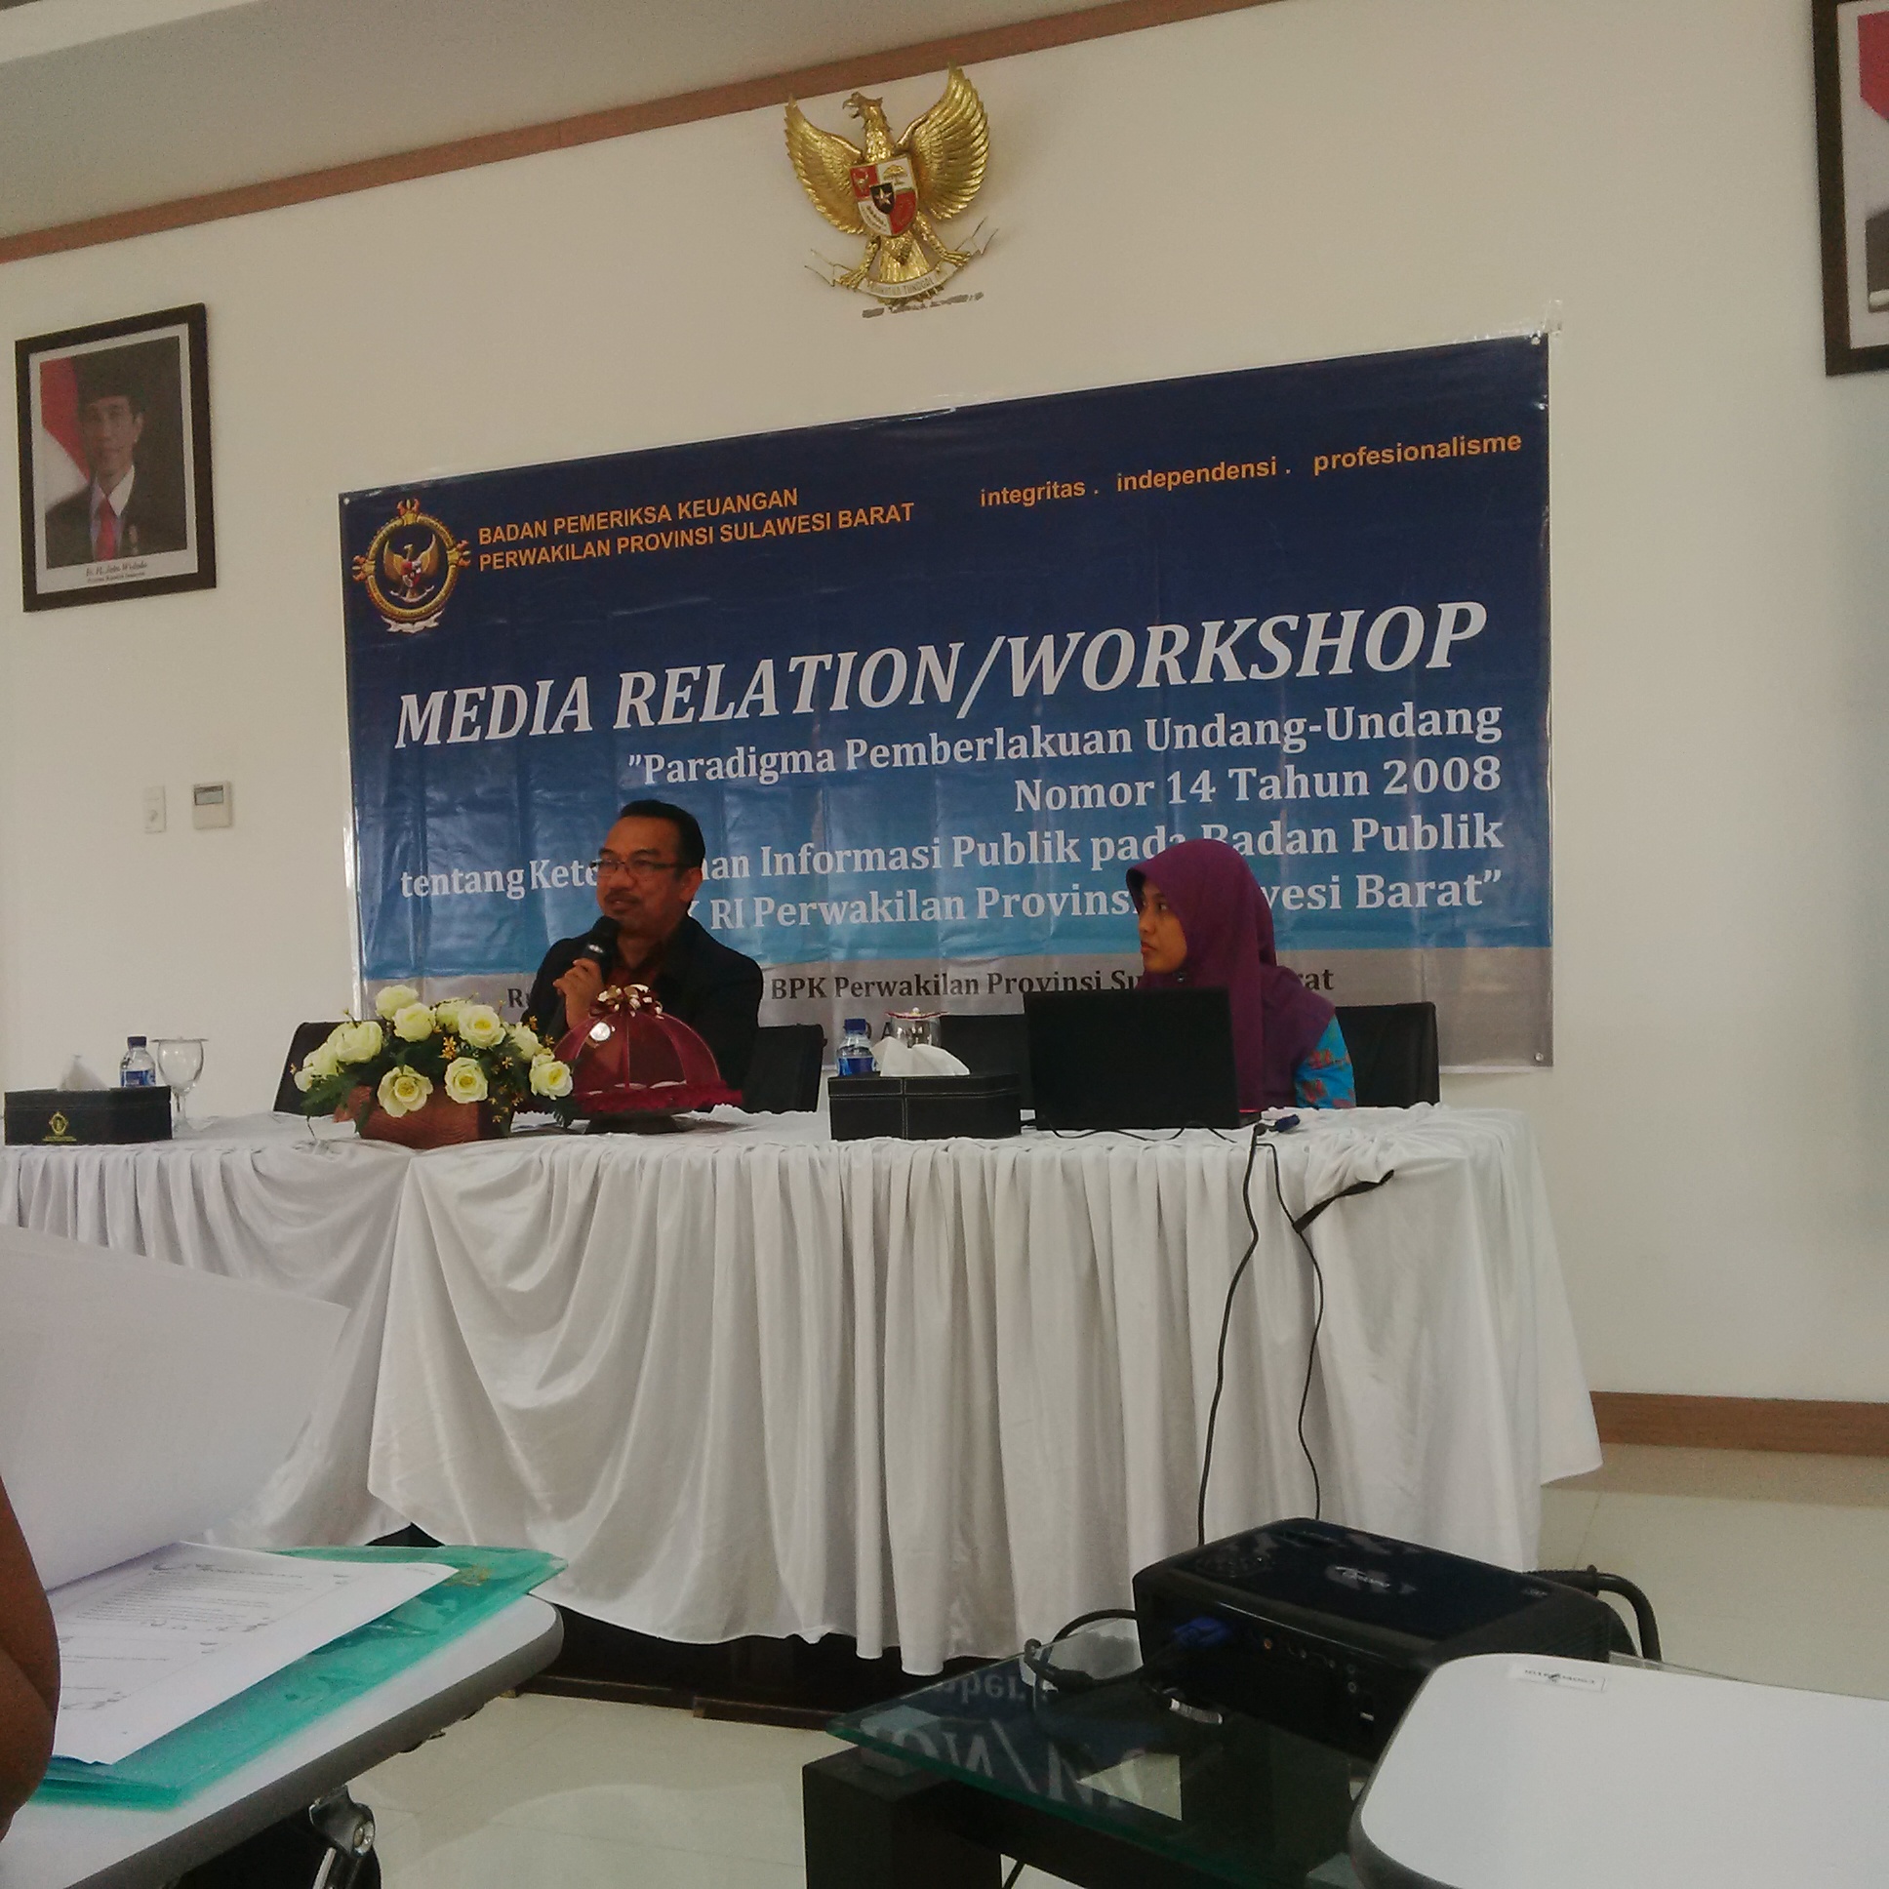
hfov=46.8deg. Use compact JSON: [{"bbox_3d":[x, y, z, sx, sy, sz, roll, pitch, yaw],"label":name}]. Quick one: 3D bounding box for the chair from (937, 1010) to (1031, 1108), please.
[{"bbox_3d":[0.080,0.583,3.690,0.480,0.900,0.560,-2,0,23],"label":"chair"}]

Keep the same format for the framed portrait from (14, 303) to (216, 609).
[{"bbox_3d":[-2.217,-1.280,5.778,0.655,0.738,0.035,-2,0,23],"label":"framed portrait"}]

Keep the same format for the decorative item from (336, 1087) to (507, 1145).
[{"bbox_3d":[-0.807,0.250,3.375,0.245,0.100,0.140,-2,0,23],"label":"decorative item"}]

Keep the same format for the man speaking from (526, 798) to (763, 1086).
[{"bbox_3d":[-0.559,0.399,3.921,0.520,1.318,0.700,-2,0,13],"label":"man speaking"}]

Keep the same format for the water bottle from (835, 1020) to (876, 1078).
[{"bbox_3d":[-0.131,0.193,3.260,0.057,0.165,0.057,-2,0,23],"label":"water bottle"}]

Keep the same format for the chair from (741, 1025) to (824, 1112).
[{"bbox_3d":[-0.535,0.602,3.929,0.480,0.900,0.560,-2,0,23],"label":"chair"}]

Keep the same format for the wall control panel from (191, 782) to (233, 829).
[{"bbox_3d":[-1.878,-0.356,5.602,0.123,0.115,0.020,-2,0,23],"label":"wall control panel"}]

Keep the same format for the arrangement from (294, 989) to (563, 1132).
[{"bbox_3d":[-0.800,0.181,3.431,0.430,0.243,0.310,-2,0,23],"label":"arrangement"}]

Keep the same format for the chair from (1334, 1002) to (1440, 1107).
[{"bbox_3d":[0.534,0.563,3.470,0.500,0.905,0.580,-2,0,16],"label":"chair"}]

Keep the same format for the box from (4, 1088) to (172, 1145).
[{"bbox_3d":[-1.412,0.283,3.600,0.236,0.086,0.124,-2,0,25],"label":"box"}]

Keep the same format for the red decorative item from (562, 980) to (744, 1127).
[{"bbox_3d":[-0.485,0.179,3.487,0.320,0.220,0.320,-2,0,0],"label":"red decorative item"}]

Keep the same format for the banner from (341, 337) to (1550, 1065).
[{"bbox_3d":[-0.144,-0.442,4.928,2.948,1.472,0.015,-2,0,23],"label":"banner"}]

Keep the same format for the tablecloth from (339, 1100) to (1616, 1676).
[{"bbox_3d":[0.060,0.609,3.178,1.630,0.693,0.740,-2,0,23],"label":"tablecloth"}]

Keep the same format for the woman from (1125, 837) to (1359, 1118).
[{"bbox_3d":[0.437,0.423,3.464,0.480,1.193,0.680,-2,0,31],"label":"woman"}]

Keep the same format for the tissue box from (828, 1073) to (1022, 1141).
[{"bbox_3d":[-0.025,0.229,3.081,0.240,0.086,0.122,-2,0,28],"label":"tissue box"}]

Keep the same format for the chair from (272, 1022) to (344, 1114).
[{"bbox_3d":[-1.188,0.621,4.259,0.480,0.900,0.560,-2,0,23],"label":"chair"}]

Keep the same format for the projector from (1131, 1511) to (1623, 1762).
[{"bbox_3d":[0.345,0.569,1.773,0.222,0.103,0.312,-2,0,-40],"label":"projector"}]

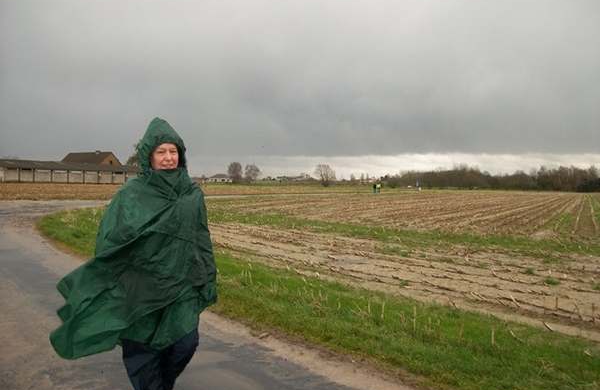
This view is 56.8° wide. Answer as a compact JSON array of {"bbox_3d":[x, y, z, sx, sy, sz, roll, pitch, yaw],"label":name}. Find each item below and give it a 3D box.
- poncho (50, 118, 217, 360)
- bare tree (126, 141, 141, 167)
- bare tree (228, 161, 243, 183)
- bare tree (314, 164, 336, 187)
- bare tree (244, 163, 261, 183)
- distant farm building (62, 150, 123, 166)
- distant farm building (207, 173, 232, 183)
[{"bbox_3d":[-0.919,0.236,3.080,0.860,1.270,0.580,1,1,-16],"label":"poncho"},{"bbox_3d":[-36.443,-8.437,130.000,8.000,10.800,8.000,1,1,0],"label":"bare tree"},{"bbox_3d":[-30.814,-10.654,265.000,6.800,10.200,6.600,1,1,0],"label":"bare tree"},{"bbox_3d":[7.585,-5.681,165.000,6.800,6.600,6.500,1,1,0],"label":"bare tree"},{"bbox_3d":[-22.454,-10.319,265.000,7.800,9.400,7.500,1,1,0],"label":"bare tree"},{"bbox_3d":[-50.744,-6.863,135.000,14.000,7.600,9.500,2,1,22],"label":"distant farm building"},{"bbox_3d":[-44.429,-9.445,310.000,14.500,5.000,10.000,1,1,-14],"label":"distant farm building"}]

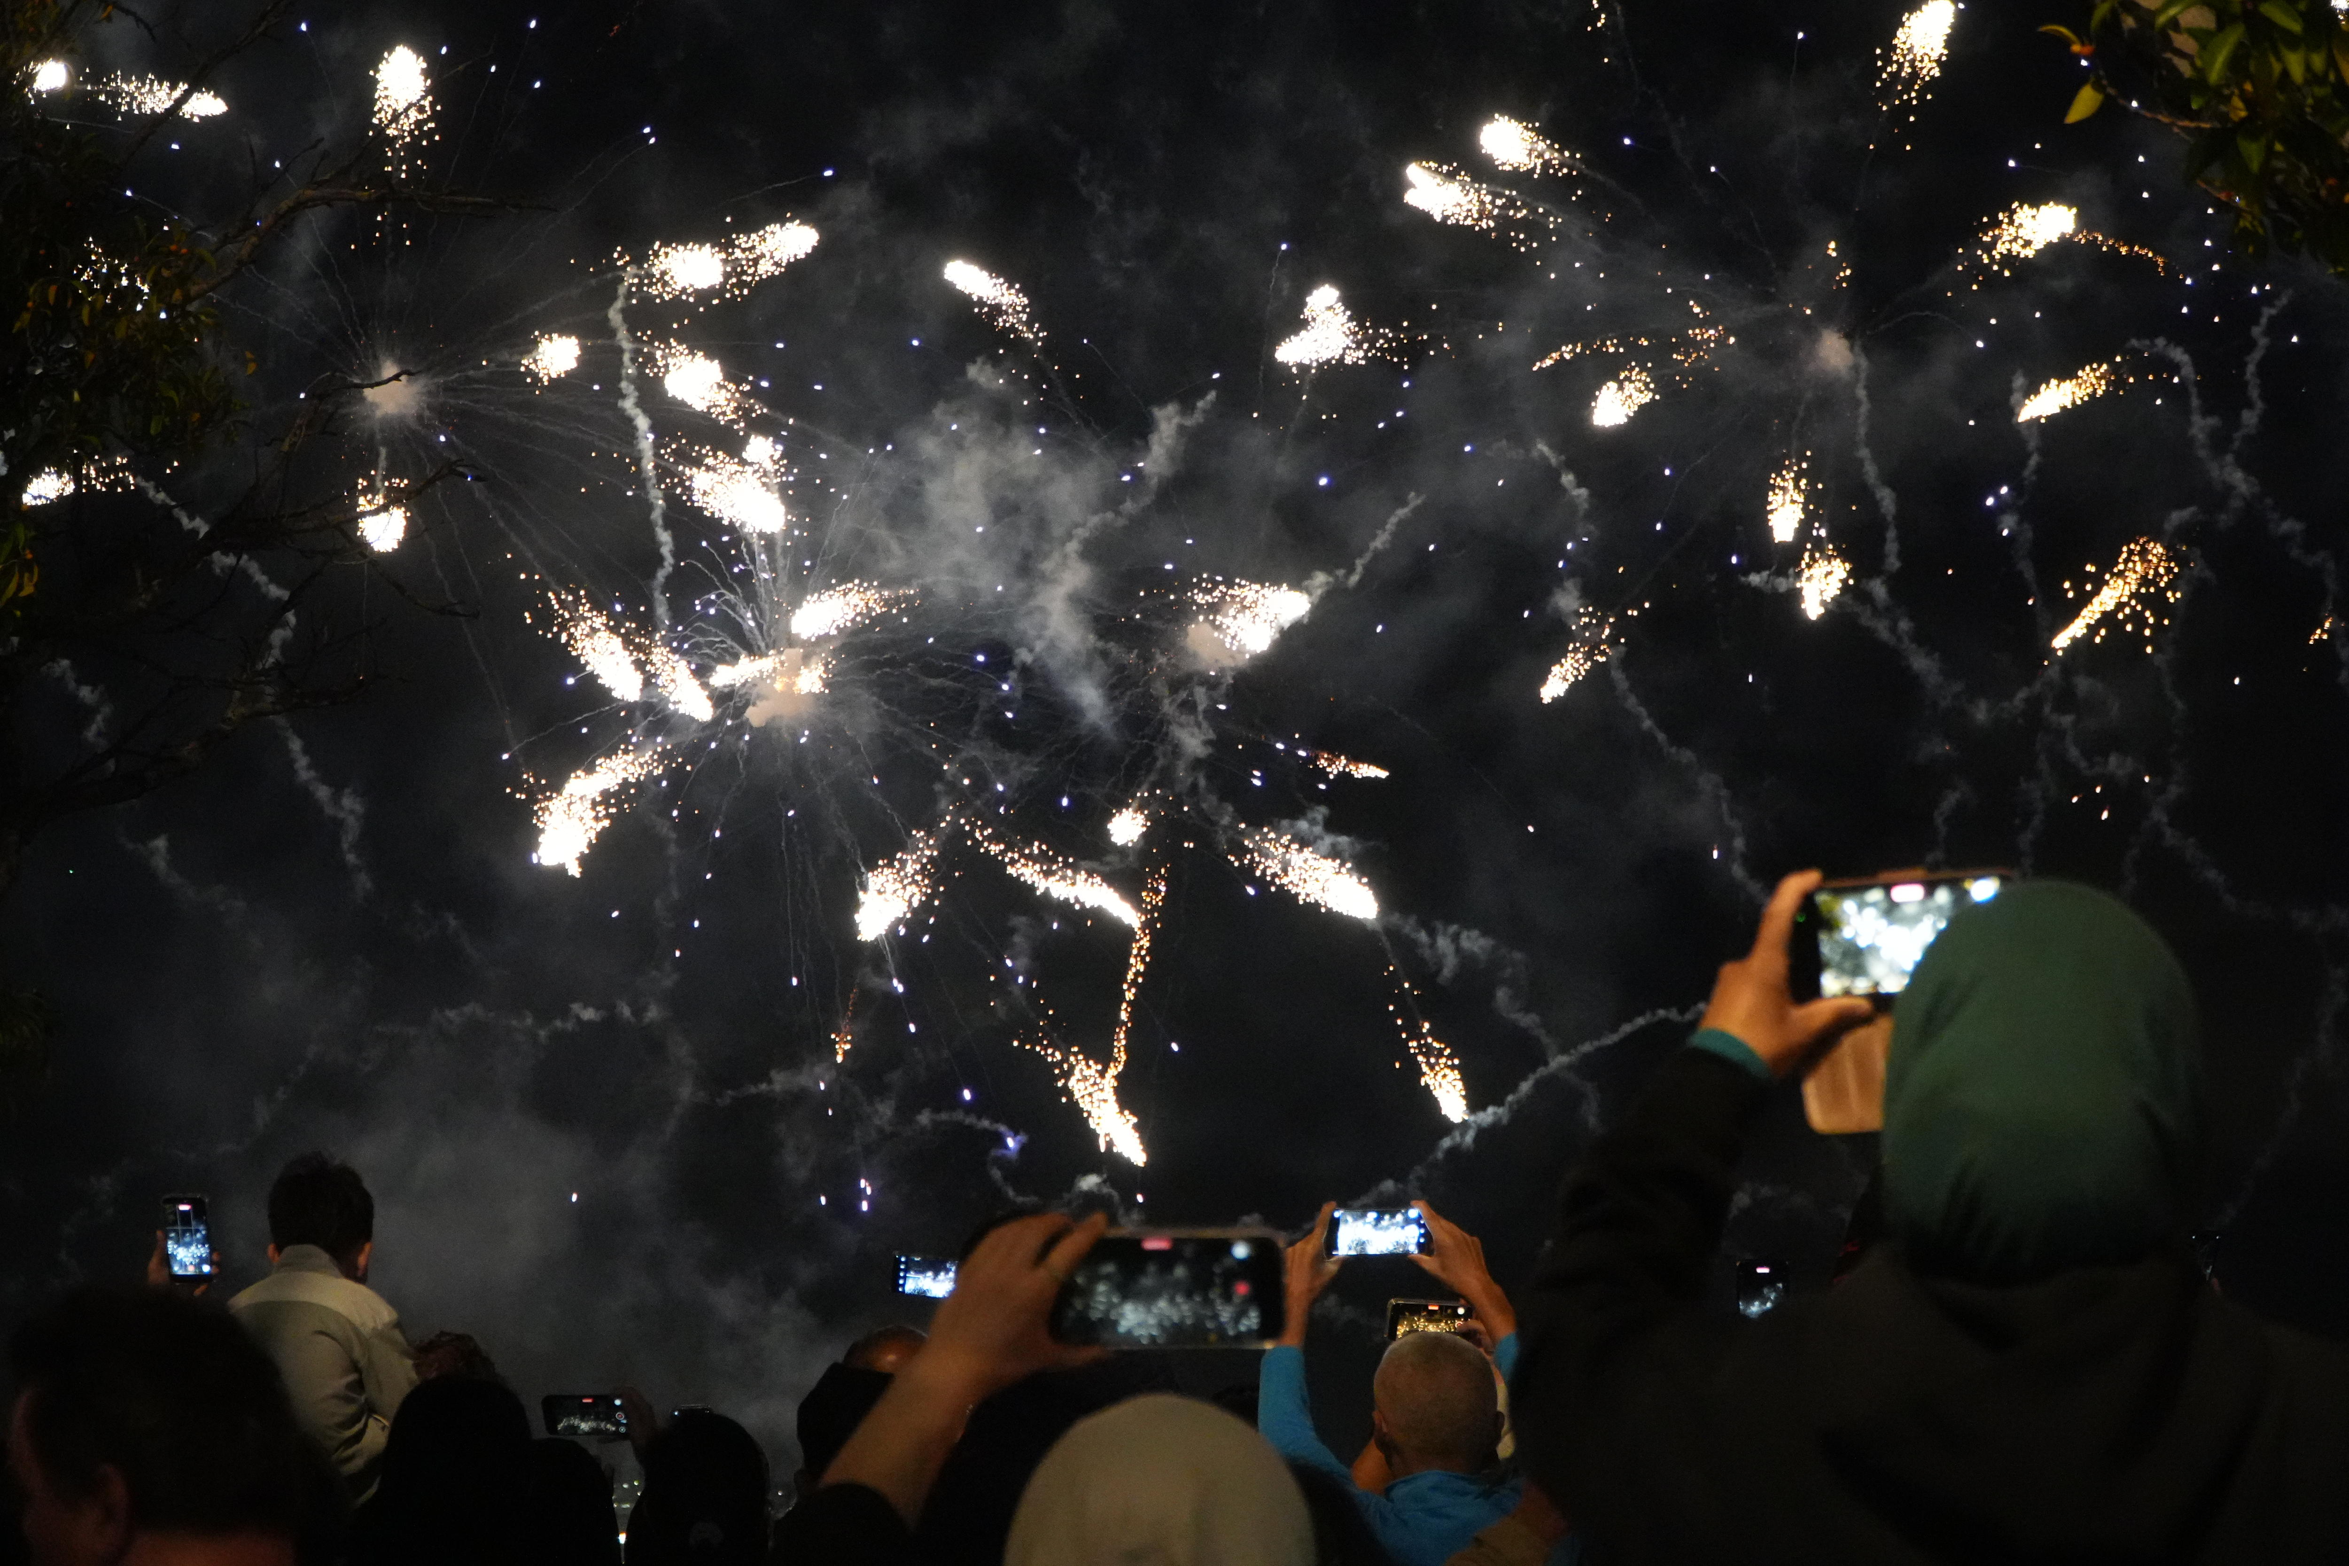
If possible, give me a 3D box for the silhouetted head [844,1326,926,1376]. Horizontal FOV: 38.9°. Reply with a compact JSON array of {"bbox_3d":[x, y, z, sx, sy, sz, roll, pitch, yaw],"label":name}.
[{"bbox_3d":[-0.407,0.912,4.875,0.160,0.230,0.200,0,-13,0],"label":"silhouetted head"}]

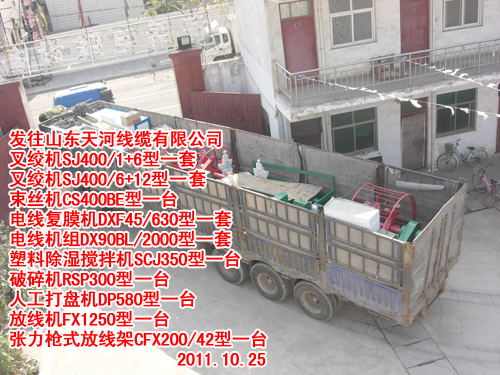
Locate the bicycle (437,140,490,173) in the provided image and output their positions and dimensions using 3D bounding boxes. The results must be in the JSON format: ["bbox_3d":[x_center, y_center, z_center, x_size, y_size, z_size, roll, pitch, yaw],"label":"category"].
[{"bbox_3d":[7.114,-1.032,18.283,1.730,1.000,0.550,-7,20,1],"label":"bicycle"}]

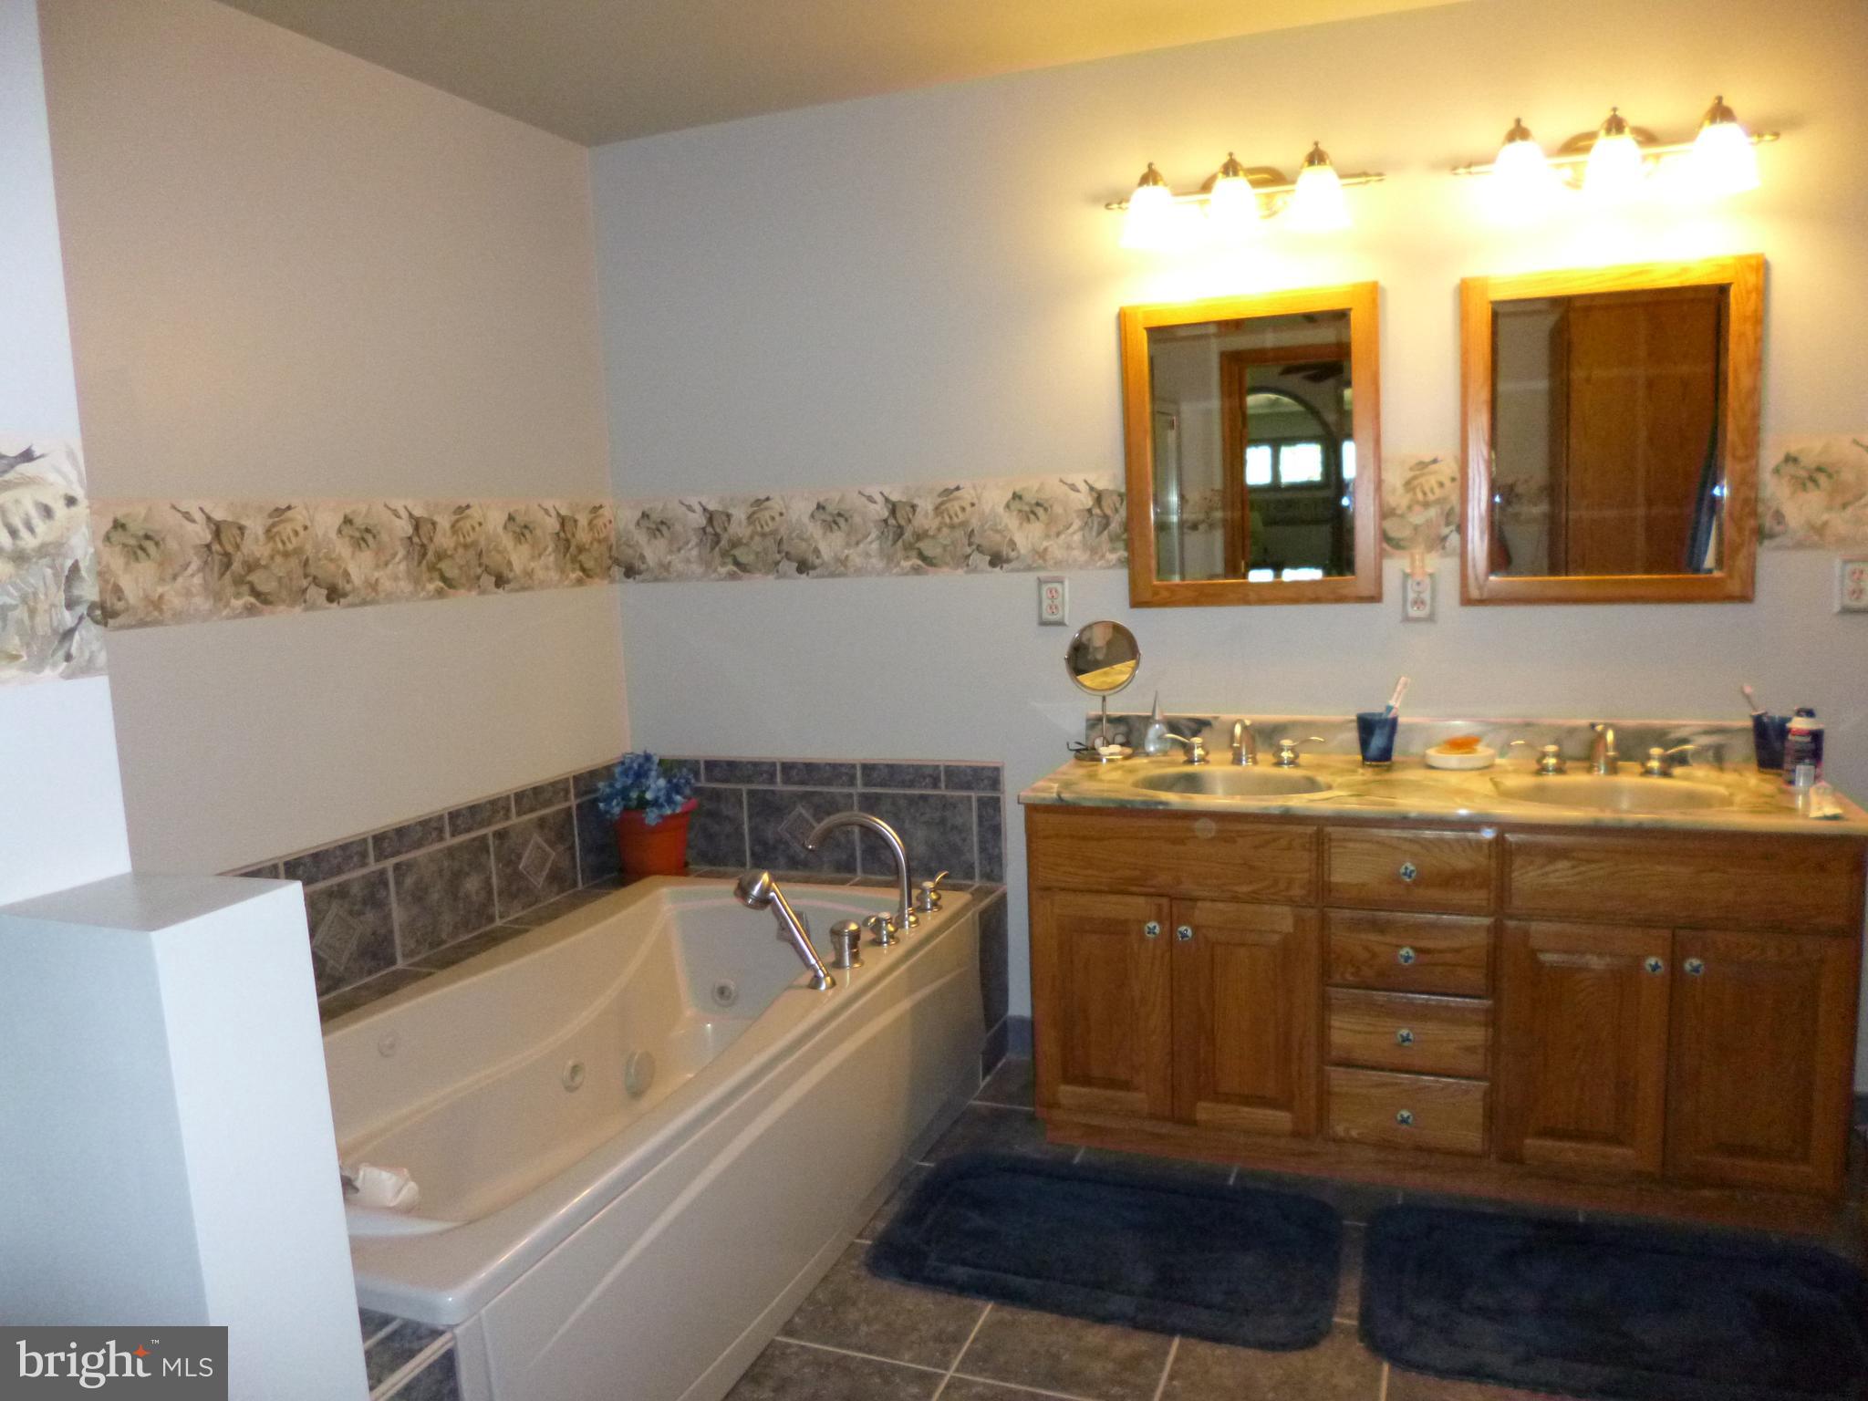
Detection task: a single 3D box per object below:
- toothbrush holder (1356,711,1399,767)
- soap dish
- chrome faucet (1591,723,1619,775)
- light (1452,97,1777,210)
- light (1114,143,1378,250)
[{"bbox_3d":[0.995,0.088,2.904,0.088,0.113,0.088,0,8,21],"label":"toothbrush holder"},{"bbox_3d":[1.112,0.122,2.734,0.145,0.032,0.105,1,8,22],"label":"soap dish"},{"bbox_3d":[1.382,0.107,2.661,0.058,0.105,0.150,0,8,21],"label":"chrome faucet"},{"bbox_3d":[1.354,-1.085,2.591,0.592,0.177,0.200,0,8,21],"label":"light"},{"bbox_3d":[0.672,-1.105,2.850,0.601,0.175,0.200,0,8,21],"label":"light"}]

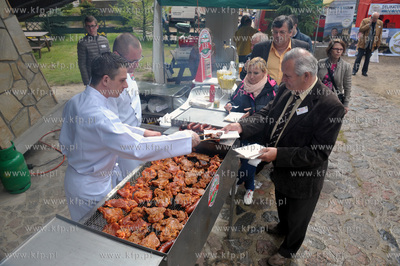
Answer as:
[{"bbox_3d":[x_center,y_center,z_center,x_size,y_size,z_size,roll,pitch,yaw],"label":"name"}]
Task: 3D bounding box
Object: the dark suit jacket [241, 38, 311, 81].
[{"bbox_3d":[0.815,-0.558,3.106,0.590,0.780,0.380,7,24,18],"label":"dark suit jacket"}]

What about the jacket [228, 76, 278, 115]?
[{"bbox_3d":[0.528,-0.240,2.738,0.490,0.630,0.390,11,25,25],"label":"jacket"}]

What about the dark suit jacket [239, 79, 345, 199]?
[{"bbox_3d":[0.672,-0.022,2.103,0.510,0.790,0.610,-12,25,-26],"label":"dark suit jacket"}]

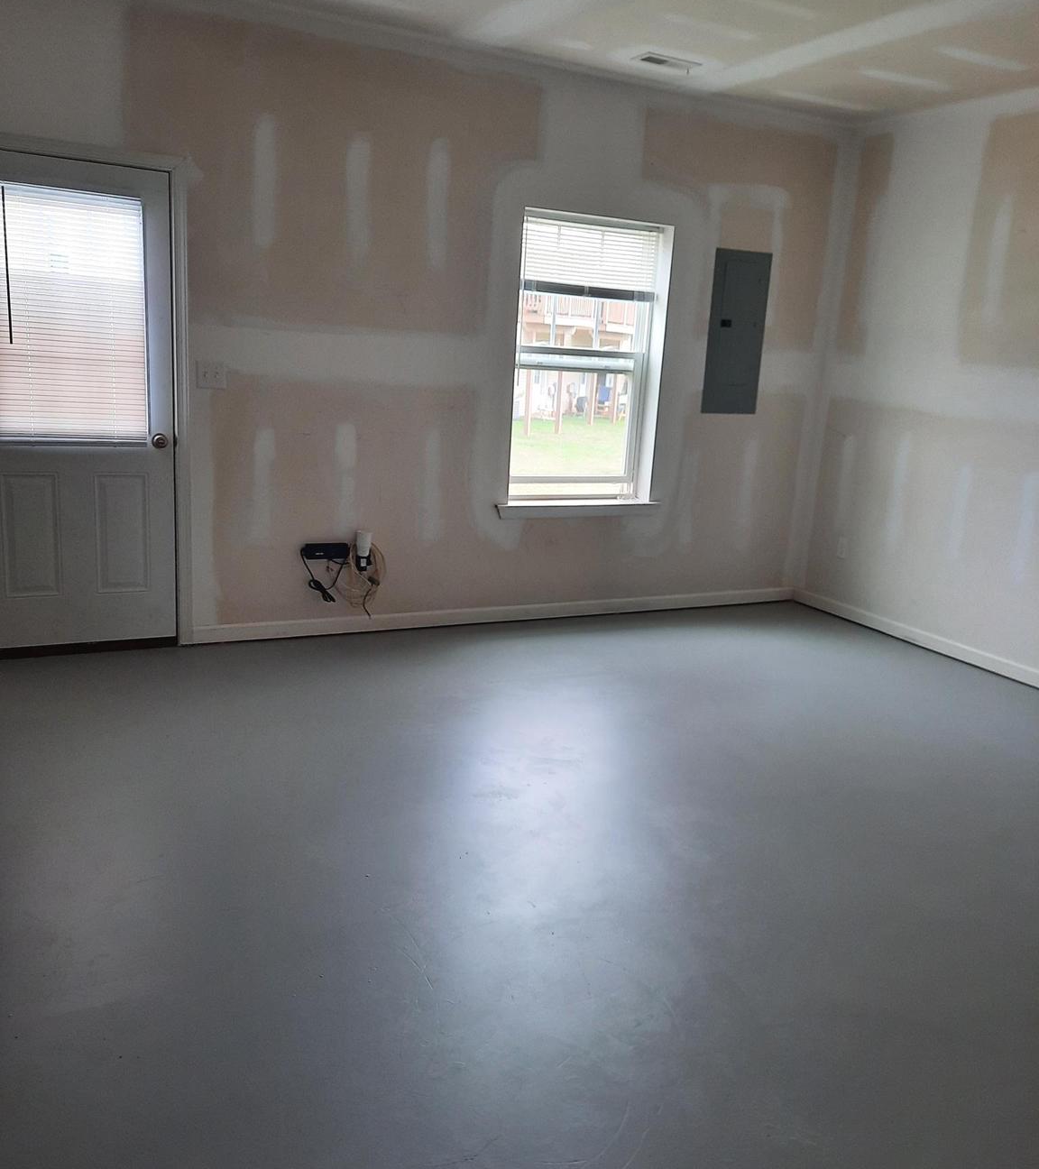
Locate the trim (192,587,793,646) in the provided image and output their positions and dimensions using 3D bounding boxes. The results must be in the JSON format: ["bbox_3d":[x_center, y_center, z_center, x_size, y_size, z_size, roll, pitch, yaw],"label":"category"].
[{"bbox_3d":[0.088,0.150,5.442,3.595,0.082,0.018,-3,15,-26],"label":"trim"}]

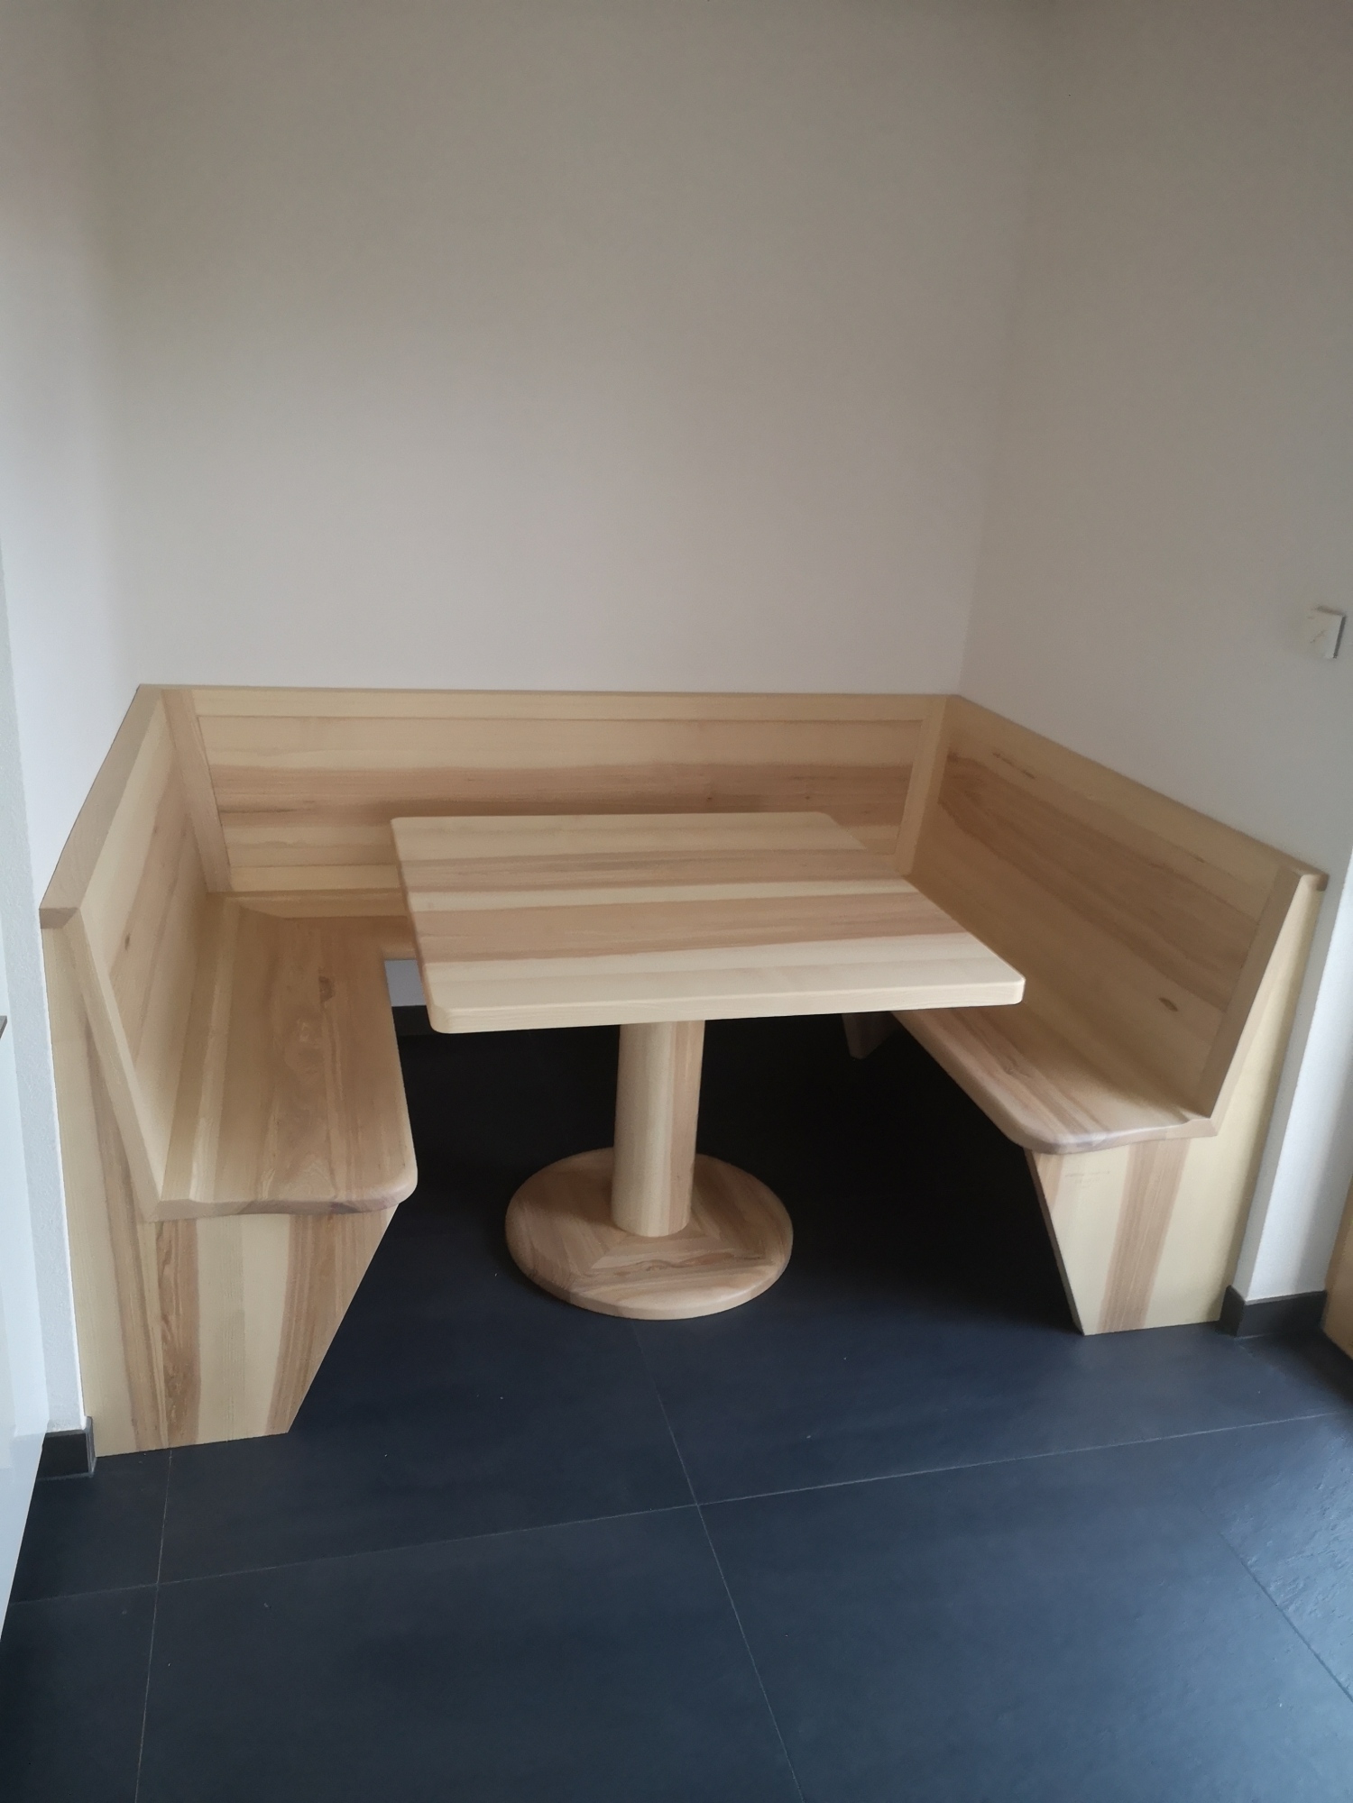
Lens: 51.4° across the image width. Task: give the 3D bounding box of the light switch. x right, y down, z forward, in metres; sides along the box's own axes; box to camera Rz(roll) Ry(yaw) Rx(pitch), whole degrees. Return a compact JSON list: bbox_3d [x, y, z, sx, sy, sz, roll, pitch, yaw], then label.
[{"bbox_3d":[1.118,-0.463,2.430,0.013,0.080,0.080,-2,20,-15],"label":"light switch"}]

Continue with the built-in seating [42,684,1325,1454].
[{"bbox_3d":[-0.082,0.161,3.000,2.066,0.918,1.494,-2,20,-15],"label":"built-in seating"}]

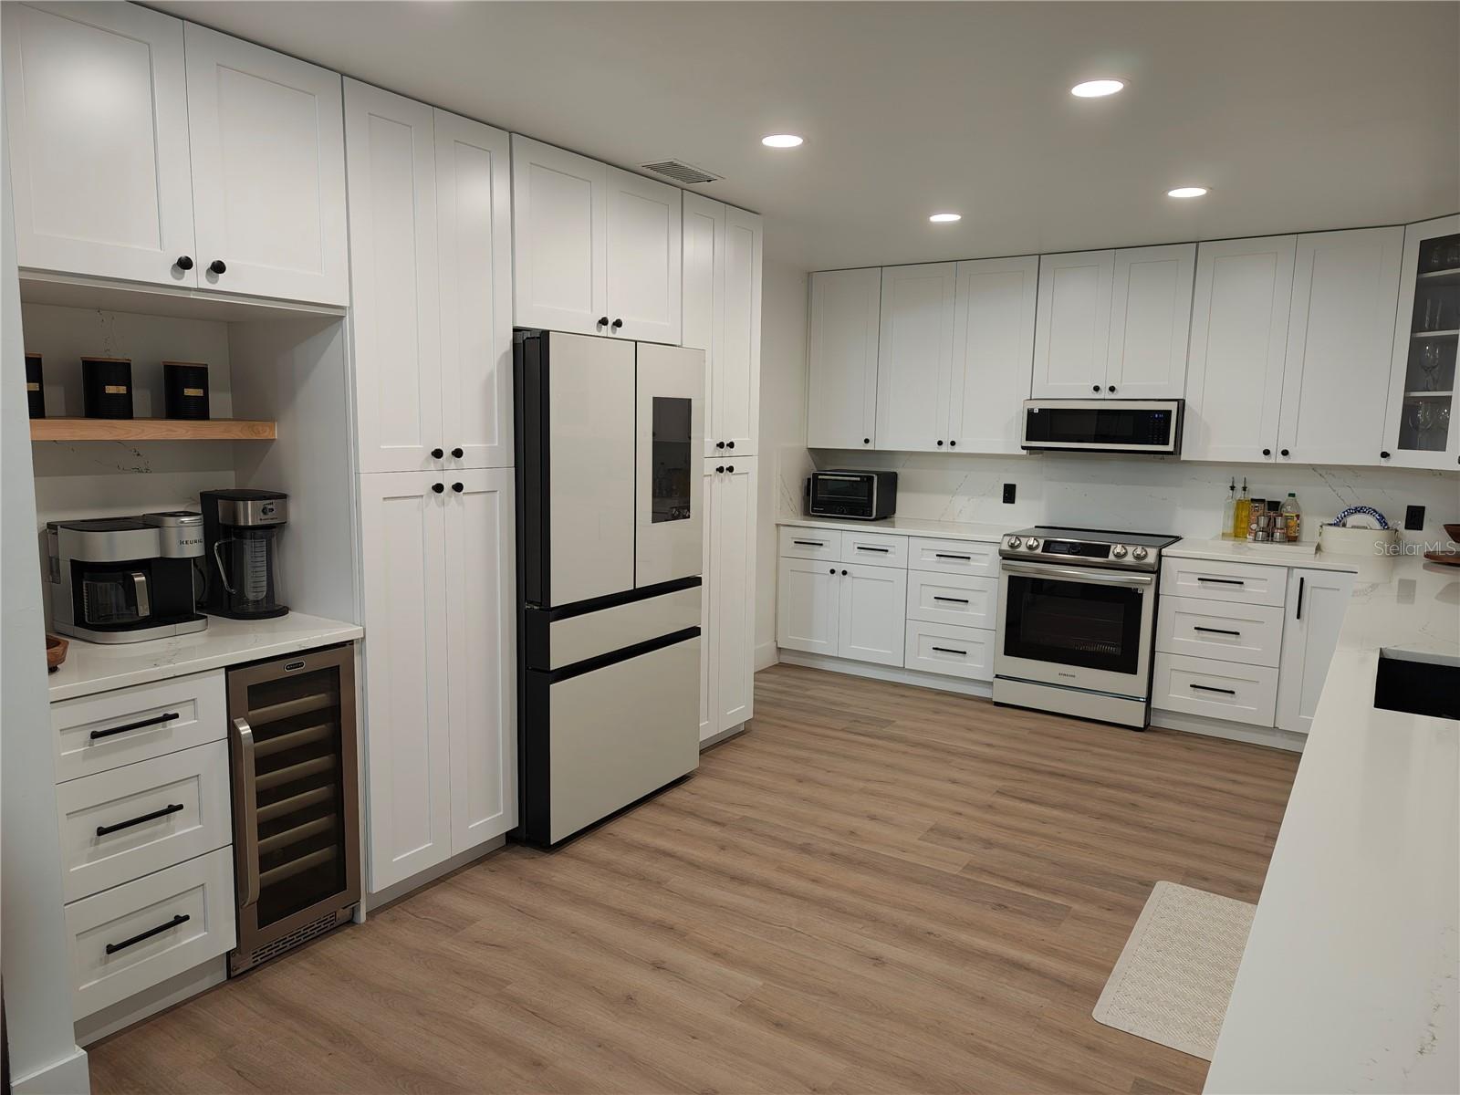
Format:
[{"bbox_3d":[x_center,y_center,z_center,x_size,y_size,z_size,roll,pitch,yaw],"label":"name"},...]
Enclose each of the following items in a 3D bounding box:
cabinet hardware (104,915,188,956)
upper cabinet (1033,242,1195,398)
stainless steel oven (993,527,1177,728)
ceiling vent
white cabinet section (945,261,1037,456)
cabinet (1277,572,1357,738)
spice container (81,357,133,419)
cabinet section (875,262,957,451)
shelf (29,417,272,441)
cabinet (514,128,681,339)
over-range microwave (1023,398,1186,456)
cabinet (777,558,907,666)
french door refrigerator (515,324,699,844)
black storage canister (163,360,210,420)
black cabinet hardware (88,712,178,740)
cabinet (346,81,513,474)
[{"bbox_3d":[-1.410,0.930,2.449,0.036,0.014,0.199,6,9,33],"label":"cabinet hardware"},{"bbox_3d":[2.054,-1.167,5.361,0.775,0.759,0.340,6,9,33],"label":"upper cabinet"},{"bbox_3d":[1.945,0.406,5.516,0.780,0.927,0.720,6,9,33],"label":"stainless steel oven"},{"bbox_3d":[-0.182,-1.382,3.745,0.182,0.014,0.355,6,9,33],"label":"ceiling vent"},{"bbox_3d":[1.547,-1.072,5.750,0.464,1.068,0.330,6,9,34],"label":"white cabinet section"},{"bbox_3d":[2.890,0.481,4.942,0.295,0.810,0.615,6,9,33],"label":"cabinet"},{"bbox_3d":[-1.687,-0.428,2.746,0.114,0.165,0.114,7,9,40],"label":"spice container"},{"bbox_3d":[1.165,-1.111,6.008,0.458,1.068,0.330,6,9,34],"label":"cabinet section"},{"bbox_3d":[-1.700,-0.320,2.751,0.224,0.051,0.865,6,9,33],"label":"shelf"},{"bbox_3d":[-0.695,-1.083,3.785,0.607,0.605,0.922,6,9,33],"label":"cabinet"},{"bbox_3d":[2.004,-0.646,5.376,0.760,0.275,0.460,6,9,33],"label":"over-range microwave"},{"bbox_3d":[0.814,0.346,6.202,0.833,0.565,0.600,6,9,33],"label":"cabinet"},{"bbox_3d":[-0.660,0.116,3.916,0.720,1.774,0.902,6,9,33],"label":"french door refrigerator"},{"bbox_3d":[-1.519,-0.435,2.835,0.114,0.158,0.114,6,9,33],"label":"black storage canister"},{"bbox_3d":[-1.403,0.417,2.383,0.036,0.014,0.201,6,9,33],"label":"black cabinet hardware"},{"bbox_3d":[-1.120,-0.783,3.171,0.607,1.054,0.607,6,9,33],"label":"cabinet"}]

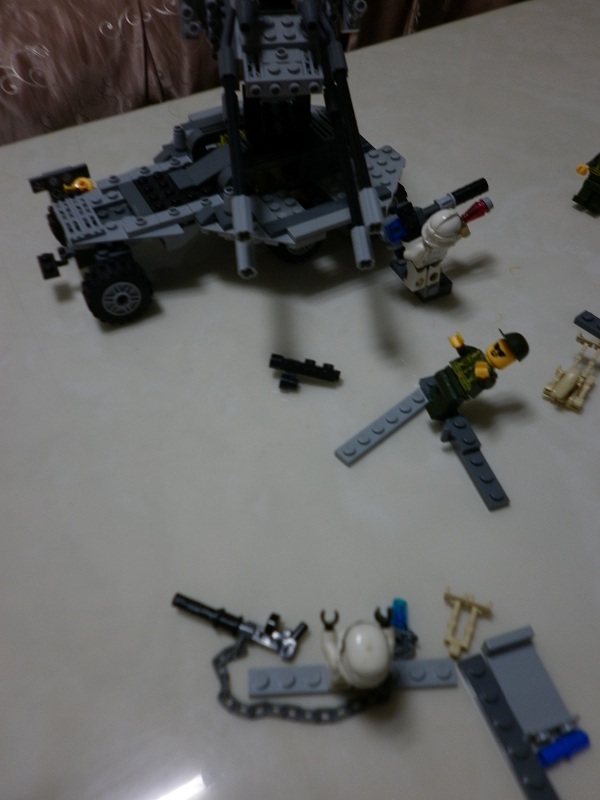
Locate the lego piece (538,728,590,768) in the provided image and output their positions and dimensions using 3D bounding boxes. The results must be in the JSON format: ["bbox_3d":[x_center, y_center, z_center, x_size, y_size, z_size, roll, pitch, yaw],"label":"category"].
[{"bbox_3d":[0.075,0.099,0.184,0.015,0.005,0.005,-21,50,-13],"label":"lego piece"}]

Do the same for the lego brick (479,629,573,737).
[{"bbox_3d":[0.069,0.086,0.195,0.016,0.008,0.029,-15,49,-8],"label":"lego brick"}]

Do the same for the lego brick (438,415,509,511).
[{"bbox_3d":[0.066,0.024,0.249,0.012,0.008,0.040,-15,49,-8],"label":"lego brick"}]

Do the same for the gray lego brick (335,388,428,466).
[{"bbox_3d":[0.035,0.011,0.266,0.048,0.005,0.008,-35,55,-23],"label":"gray lego brick"}]

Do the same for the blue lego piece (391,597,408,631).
[{"bbox_3d":[0.033,0.070,0.213,0.005,0.005,0.011,4,49,8],"label":"blue lego piece"}]

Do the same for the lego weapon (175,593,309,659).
[{"bbox_3d":[-0.021,0.072,0.216,0.046,0.006,0.013,16,52,18],"label":"lego weapon"}]

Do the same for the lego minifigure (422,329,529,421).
[{"bbox_3d":[0.070,-0.012,0.259,0.043,0.021,0.023,-25,51,14],"label":"lego minifigure"}]

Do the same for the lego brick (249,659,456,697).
[{"bbox_3d":[0.016,0.086,0.201,0.064,0.005,0.008,-4,49,2],"label":"lego brick"}]

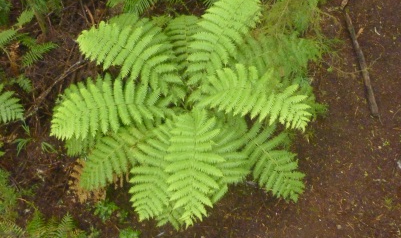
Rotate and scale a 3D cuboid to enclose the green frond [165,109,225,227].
[{"bbox_3d":[-0.053,0.435,4.158,0.503,0.250,1.031,2,70,1],"label":"green frond"}]

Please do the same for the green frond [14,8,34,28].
[{"bbox_3d":[-2.439,-1.382,6.448,0.299,0.100,0.181,-37,64,2],"label":"green frond"}]

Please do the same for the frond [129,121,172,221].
[{"bbox_3d":[-0.300,0.353,3.366,0.340,0.270,0.746,11,62,8],"label":"frond"}]

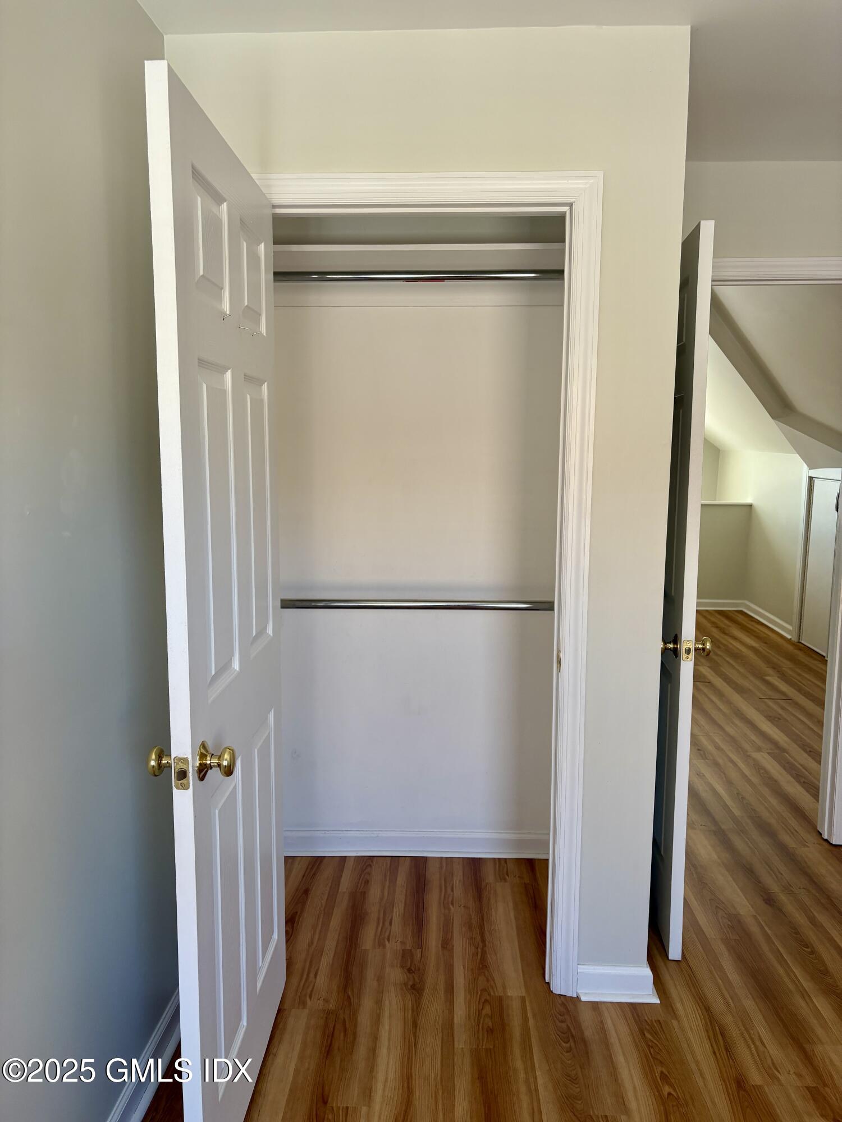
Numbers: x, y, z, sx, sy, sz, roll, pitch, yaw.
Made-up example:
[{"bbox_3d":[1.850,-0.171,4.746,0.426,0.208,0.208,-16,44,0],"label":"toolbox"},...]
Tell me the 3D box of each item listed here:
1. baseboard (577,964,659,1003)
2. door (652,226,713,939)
[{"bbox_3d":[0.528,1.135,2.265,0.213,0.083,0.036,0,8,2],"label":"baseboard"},{"bbox_3d":[0.769,0.089,2.663,0.038,2.032,0.762,1,8,5],"label":"door"}]

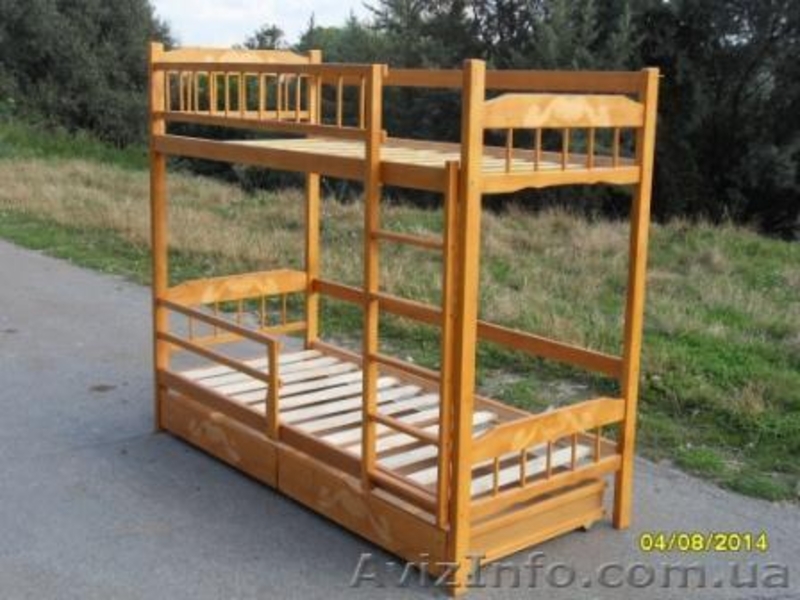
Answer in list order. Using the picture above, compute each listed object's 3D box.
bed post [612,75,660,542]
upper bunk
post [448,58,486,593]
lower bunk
[{"bbox_3d":[0.860,0.031,3.620,0.060,1.720,0.045,-10,17,-40],"label":"bed post"},{"bbox_3d":[-0.100,-0.742,3.900,0.910,0.420,2.000,-10,18,-40],"label":"upper bunk"},{"bbox_3d":[0.201,0.132,3.046,0.055,1.680,0.040,-10,17,-40],"label":"post"},{"bbox_3d":[-0.126,0.399,4.080,0.894,0.650,1.956,-10,17,-40],"label":"lower bunk"}]

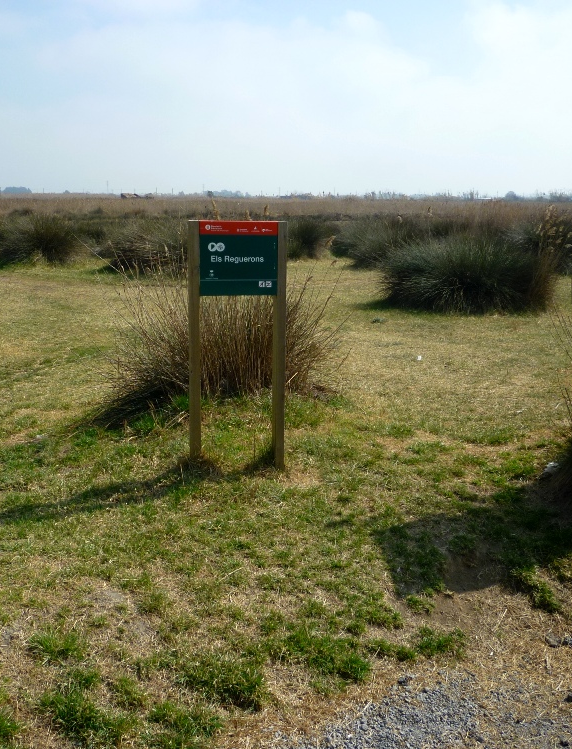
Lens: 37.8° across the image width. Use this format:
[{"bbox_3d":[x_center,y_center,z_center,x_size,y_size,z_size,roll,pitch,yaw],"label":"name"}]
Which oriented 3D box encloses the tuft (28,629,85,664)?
[{"bbox_3d":[-0.852,0.993,3.088,0.206,0.071,0.175,-3,12,-16],"label":"tuft"}]

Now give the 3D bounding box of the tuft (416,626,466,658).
[{"bbox_3d":[0.582,0.999,3.150,0.188,0.064,0.160,3,12,11],"label":"tuft"}]

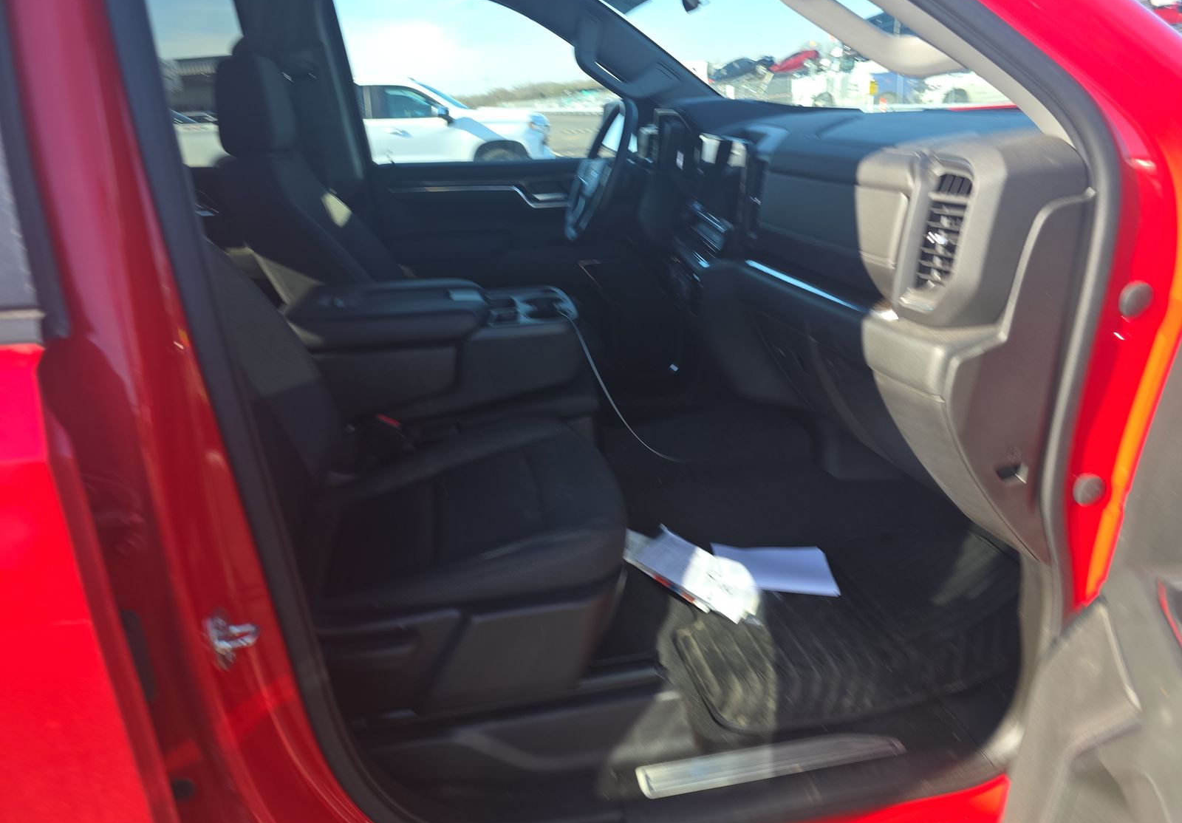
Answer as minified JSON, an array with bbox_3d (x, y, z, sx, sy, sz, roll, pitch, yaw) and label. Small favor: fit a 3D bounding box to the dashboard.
[{"bbox_3d":[0.466,-0.341,1.876,0.540,0.710,1.530,-4,22,-11],"label":"dashboard"}]

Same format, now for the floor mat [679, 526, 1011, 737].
[{"bbox_3d":[0.497,0.397,1.680,0.690,0.110,0.570,-4,22,-11],"label":"floor mat"}]

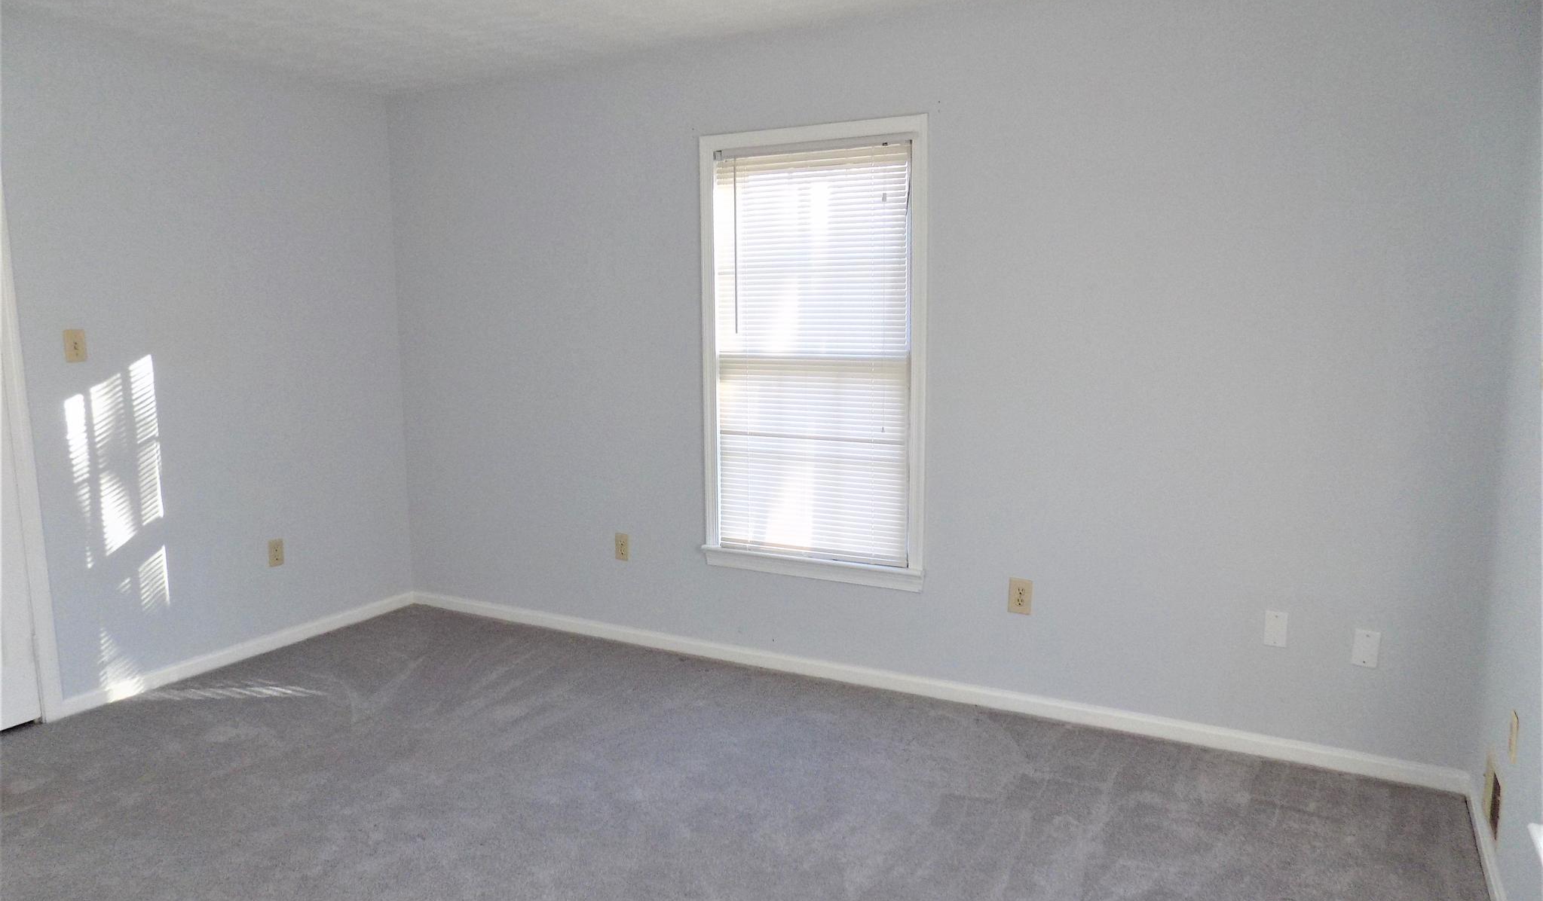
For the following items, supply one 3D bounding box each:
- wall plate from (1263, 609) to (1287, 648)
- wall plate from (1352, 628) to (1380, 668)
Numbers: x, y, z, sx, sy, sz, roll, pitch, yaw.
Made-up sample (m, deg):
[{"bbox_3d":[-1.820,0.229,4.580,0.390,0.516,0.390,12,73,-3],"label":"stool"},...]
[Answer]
[{"bbox_3d":[1.588,0.563,3.222,0.069,0.112,0.008,4,9,28],"label":"wall plate"},{"bbox_3d":[1.805,0.601,3.109,0.069,0.112,0.008,4,9,28],"label":"wall plate"}]

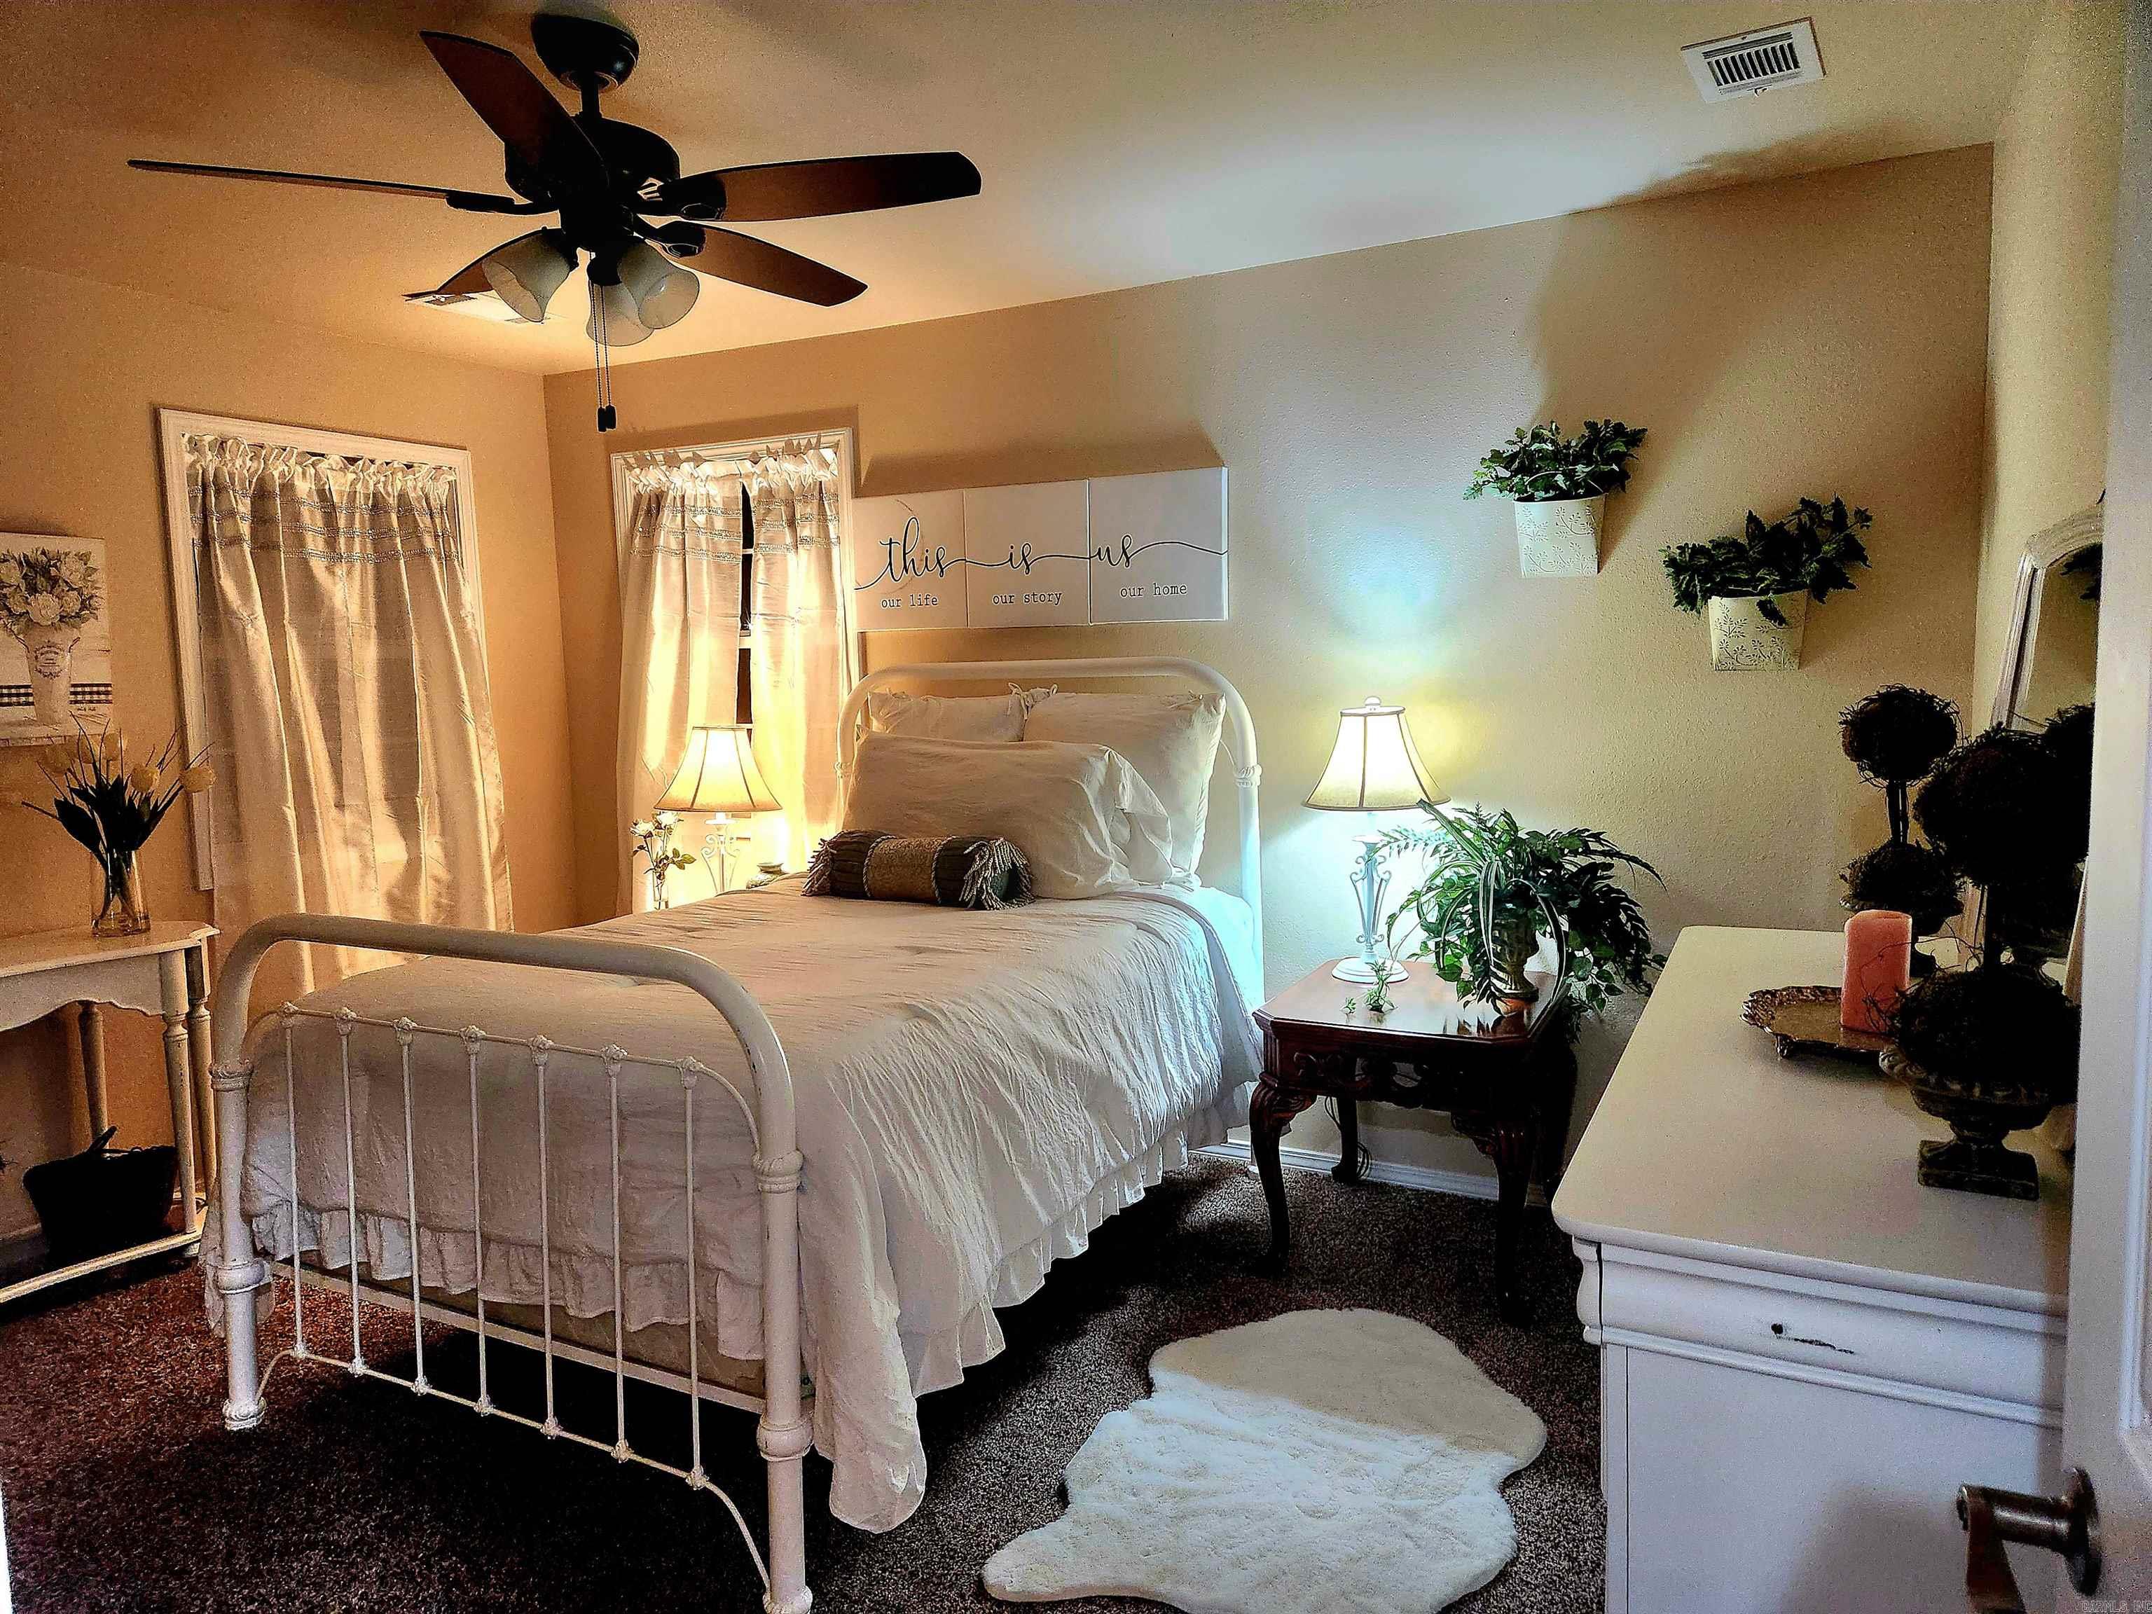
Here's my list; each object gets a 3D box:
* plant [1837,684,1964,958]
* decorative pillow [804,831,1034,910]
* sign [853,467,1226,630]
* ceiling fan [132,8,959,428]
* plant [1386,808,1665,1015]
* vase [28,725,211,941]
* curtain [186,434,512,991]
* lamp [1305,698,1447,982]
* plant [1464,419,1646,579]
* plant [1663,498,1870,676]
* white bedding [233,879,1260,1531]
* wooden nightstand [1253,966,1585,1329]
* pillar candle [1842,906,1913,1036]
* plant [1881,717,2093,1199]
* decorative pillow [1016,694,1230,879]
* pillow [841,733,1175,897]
[{"bbox_3d":[1.273,0.047,2.214,0.170,0.460,0.170,2,6,27],"label":"plant"},{"bbox_3d":[-0.385,0.148,3.605,0.610,0.180,0.200,2,6,27],"label":"decorative pillow"},{"bbox_3d":[-0.133,-0.721,4.119,1.210,0.402,0.038,2,6,27],"label":"sign"},{"bbox_3d":[-0.778,-0.938,2.327,1.290,0.628,1.290,2,7,28],"label":"ceiling fan"},{"bbox_3d":[1.012,0.225,3.271,0.580,0.460,0.560,2,6,27],"label":"plant"},{"bbox_3d":[-2.372,0.057,3.514,0.340,0.520,0.370,2,6,27],"label":"vase"},{"bbox_3d":[-2.130,-0.032,4.307,0.130,2.050,0.970,2,6,27],"label":"curtain"},{"bbox_3d":[0.736,0.070,3.508,0.355,0.690,0.355,2,7,28],"label":"lamp"},{"bbox_3d":[1.125,-0.724,3.369,0.410,0.370,0.200,2,7,28],"label":"plant"},{"bbox_3d":[1.528,-0.492,3.183,0.420,0.375,0.200,2,7,28],"label":"plant"},{"bbox_3d":[-0.580,0.608,3.299,1.600,0.760,1.880,2,7,28],"label":"white bedding"},{"bbox_3d":[0.802,0.749,3.358,0.600,0.635,0.670,2,7,28],"label":"wooden nightstand"},{"bbox_3d":[0.968,0.188,1.724,0.079,0.137,0.079,2,7,28],"label":"pillar candle"},{"bbox_3d":[0.810,0.127,1.269,0.182,0.410,0.182,2,7,28],"label":"plant"},{"bbox_3d":[0.125,-0.050,3.817,0.590,0.500,0.190,2,-7,28],"label":"decorative pillow"},{"bbox_3d":[-0.183,0.020,3.795,0.920,0.400,0.190,2,-19,28],"label":"pillow"}]

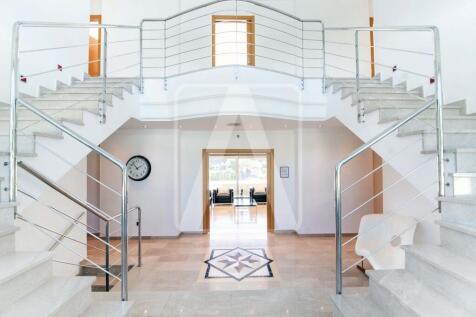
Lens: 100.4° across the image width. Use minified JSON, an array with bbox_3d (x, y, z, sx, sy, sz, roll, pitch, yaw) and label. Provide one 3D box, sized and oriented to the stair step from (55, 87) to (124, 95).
[{"bbox_3d":[-2.295,-0.998,3.209,1.040,0.180,0.300,0,-1,-1],"label":"stair step"}]

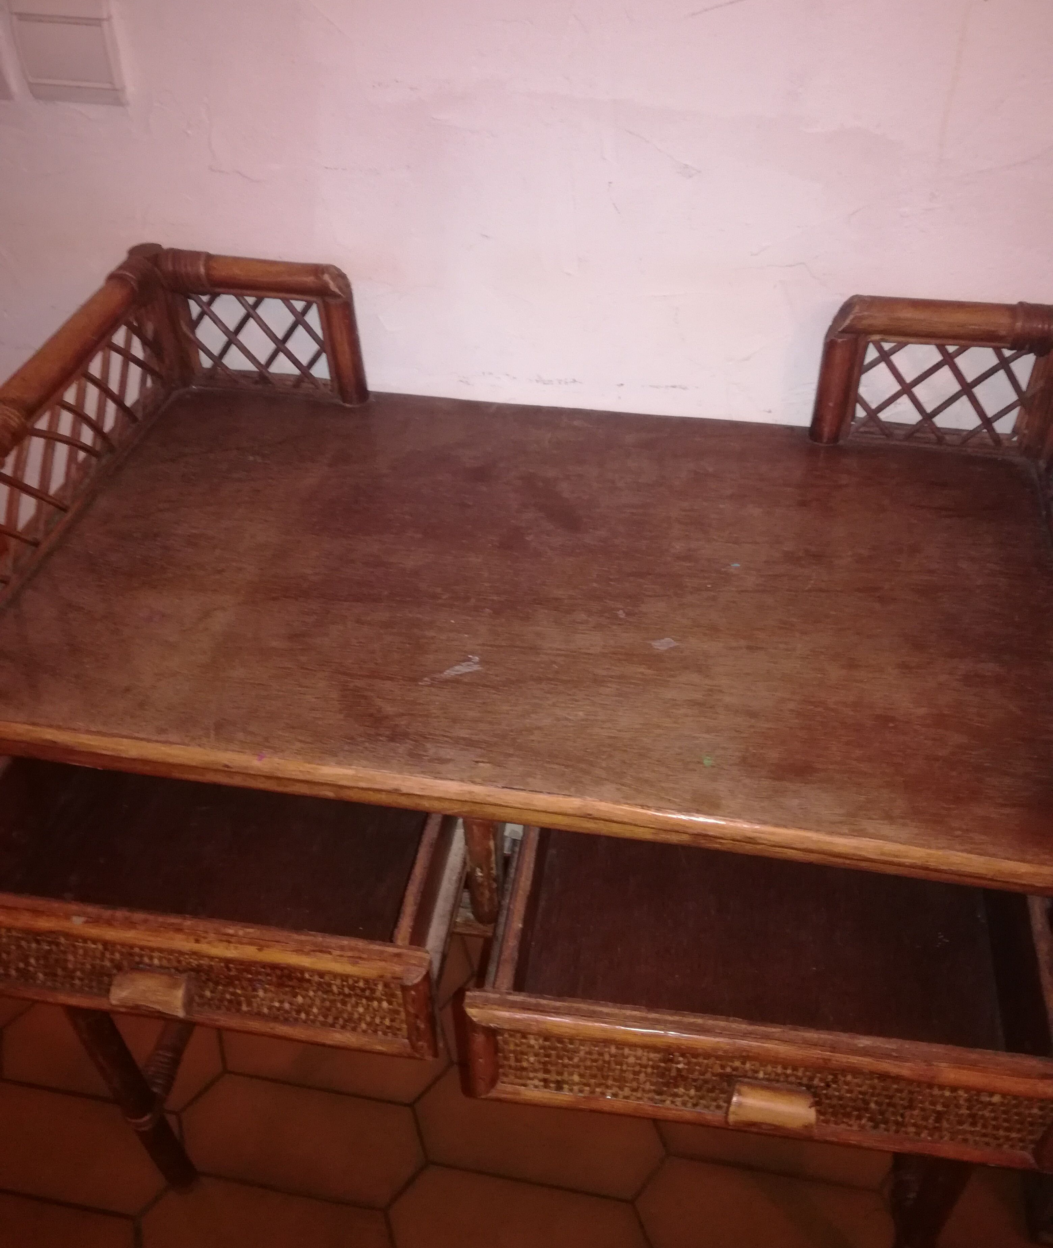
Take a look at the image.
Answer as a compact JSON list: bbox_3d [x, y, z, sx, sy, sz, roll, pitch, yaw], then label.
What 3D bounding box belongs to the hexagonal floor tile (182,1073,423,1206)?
[{"bbox_3d":[-0.260,0.601,1.278,0.299,0.010,0.114,5,43,7],"label":"hexagonal floor tile"}]

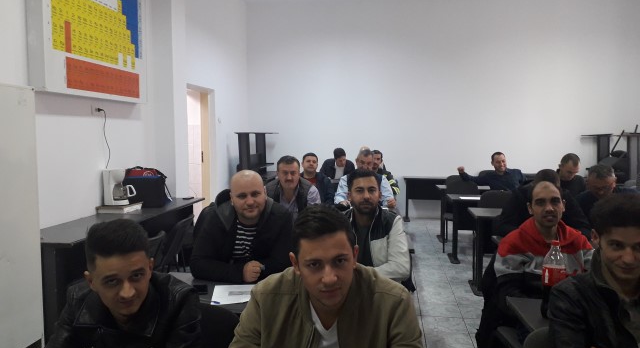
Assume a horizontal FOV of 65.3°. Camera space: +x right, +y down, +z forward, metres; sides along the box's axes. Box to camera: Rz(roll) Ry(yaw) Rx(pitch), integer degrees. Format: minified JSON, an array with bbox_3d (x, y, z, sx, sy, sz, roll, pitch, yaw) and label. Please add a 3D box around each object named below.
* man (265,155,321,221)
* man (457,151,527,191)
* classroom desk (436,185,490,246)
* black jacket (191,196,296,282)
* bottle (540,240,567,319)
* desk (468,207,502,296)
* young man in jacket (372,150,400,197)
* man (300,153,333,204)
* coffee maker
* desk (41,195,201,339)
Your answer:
[{"bbox_3d":[-0.211,0.509,3.862,0.530,1.300,0.720,1,5,2],"label":"man"},{"bbox_3d":[2.154,0.345,6.276,0.860,1.270,0.750,2,5,14],"label":"man"},{"bbox_3d":[2.312,0.567,6.920,1.280,0.734,0.550,1,5,8],"label":"classroom desk"},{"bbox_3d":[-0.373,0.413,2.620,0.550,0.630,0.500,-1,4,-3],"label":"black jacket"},{"bbox_3d":[0.935,0.419,1.990,0.098,0.302,0.098,0,3,0],"label":"bottle"},{"bbox_3d":[2.097,0.746,4.716,1.280,0.734,0.550,1,5,8],"label":"desk"},{"bbox_3d":[0.810,0.346,6.800,0.550,1.310,0.750,0,4,8],"label":"young man in jacket"},{"bbox_3d":[-0.088,0.431,5.500,0.530,1.310,0.750,0,4,3],"label":"man"},{"bbox_3d":[-2.008,0.135,5.000,0.280,0.355,0.200,2,4,28],"label":"coffee maker"},{"bbox_3d":[-1.743,0.735,4.454,0.570,0.734,2.300,1,5,8],"label":"desk"}]

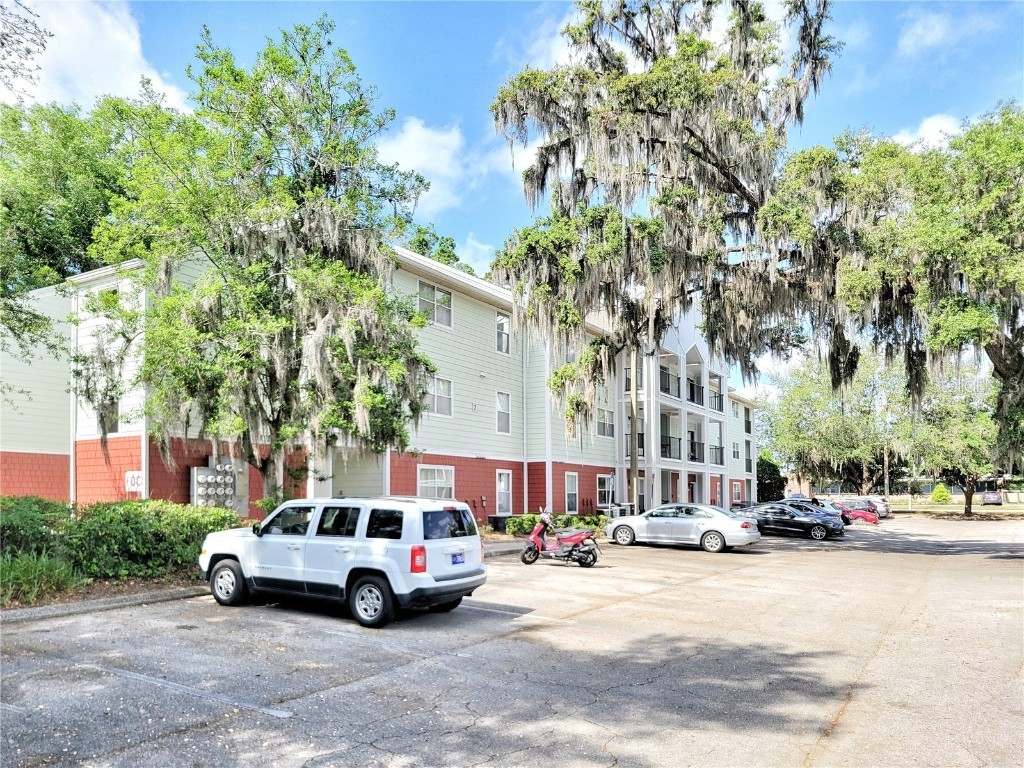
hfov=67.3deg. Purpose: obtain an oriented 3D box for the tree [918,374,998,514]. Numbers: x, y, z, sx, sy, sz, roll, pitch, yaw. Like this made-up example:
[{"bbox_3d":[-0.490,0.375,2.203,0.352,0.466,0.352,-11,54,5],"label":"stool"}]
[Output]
[{"bbox_3d":[33.319,4.562,57.663,6.000,10.600,6.000,-3,-8,30],"label":"tree"}]

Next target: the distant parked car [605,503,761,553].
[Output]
[{"bbox_3d":[5.211,4.476,24.493,4.870,1.480,1.830,-3,-8,28],"label":"distant parked car"}]

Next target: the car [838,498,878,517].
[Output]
[{"bbox_3d":[21.529,8.307,51.094,4.500,1.500,1.800,-3,-8,28],"label":"car"}]

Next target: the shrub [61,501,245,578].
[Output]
[{"bbox_3d":[-6.839,3.012,14.978,1.400,1.250,3.400,-3,-8,28],"label":"shrub"}]

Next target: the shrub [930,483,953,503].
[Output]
[{"bbox_3d":[42.457,10.718,76.125,2.100,2.000,2.100,-3,-8,29],"label":"shrub"}]

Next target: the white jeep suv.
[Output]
[{"bbox_3d":[-2.588,2.487,11.484,4.410,1.660,1.800,-3,-8,29],"label":"white jeep suv"}]

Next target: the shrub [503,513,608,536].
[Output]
[{"bbox_3d":[1.586,5.016,27.350,3.800,0.800,1.200,2,-7,-11],"label":"shrub"}]

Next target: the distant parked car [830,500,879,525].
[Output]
[{"bbox_3d":[19.090,7.662,45.589,4.400,1.430,1.780,-3,-8,28],"label":"distant parked car"}]

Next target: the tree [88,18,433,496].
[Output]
[{"bbox_3d":[-5.127,-1.860,16.919,7.000,11.500,6.500,3,-8,-18],"label":"tree"}]

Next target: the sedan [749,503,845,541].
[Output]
[{"bbox_3d":[10.461,5.356,30.188,4.750,1.400,1.900,-3,-8,27],"label":"sedan"}]

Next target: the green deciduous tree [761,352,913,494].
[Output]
[{"bbox_3d":[30.245,4.279,71.863,13.600,13.800,12.500,-2,-8,23],"label":"green deciduous tree"}]

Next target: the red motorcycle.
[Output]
[{"bbox_3d":[1.187,3.722,18.378,1.920,1.250,0.720,-3,-8,27],"label":"red motorcycle"}]

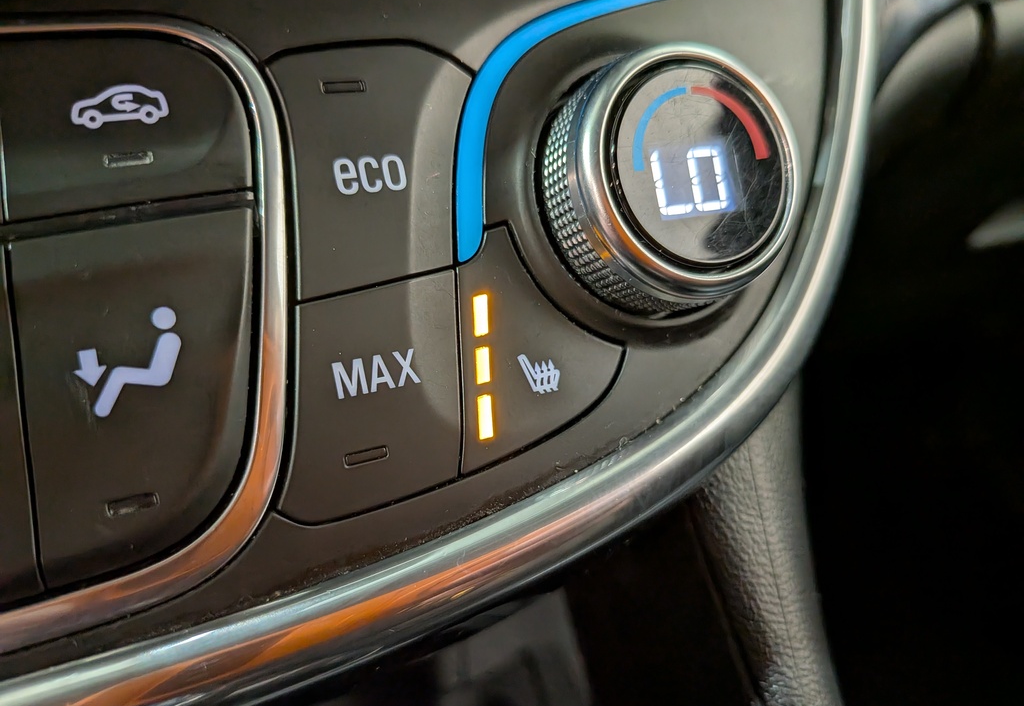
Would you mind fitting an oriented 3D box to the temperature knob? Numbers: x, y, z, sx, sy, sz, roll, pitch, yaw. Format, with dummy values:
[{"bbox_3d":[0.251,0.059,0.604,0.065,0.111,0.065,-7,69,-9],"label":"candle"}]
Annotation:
[{"bbox_3d":[0.027,-0.028,0.112,0.042,0.042,0.014,-9,0,-22],"label":"temperature knob"}]

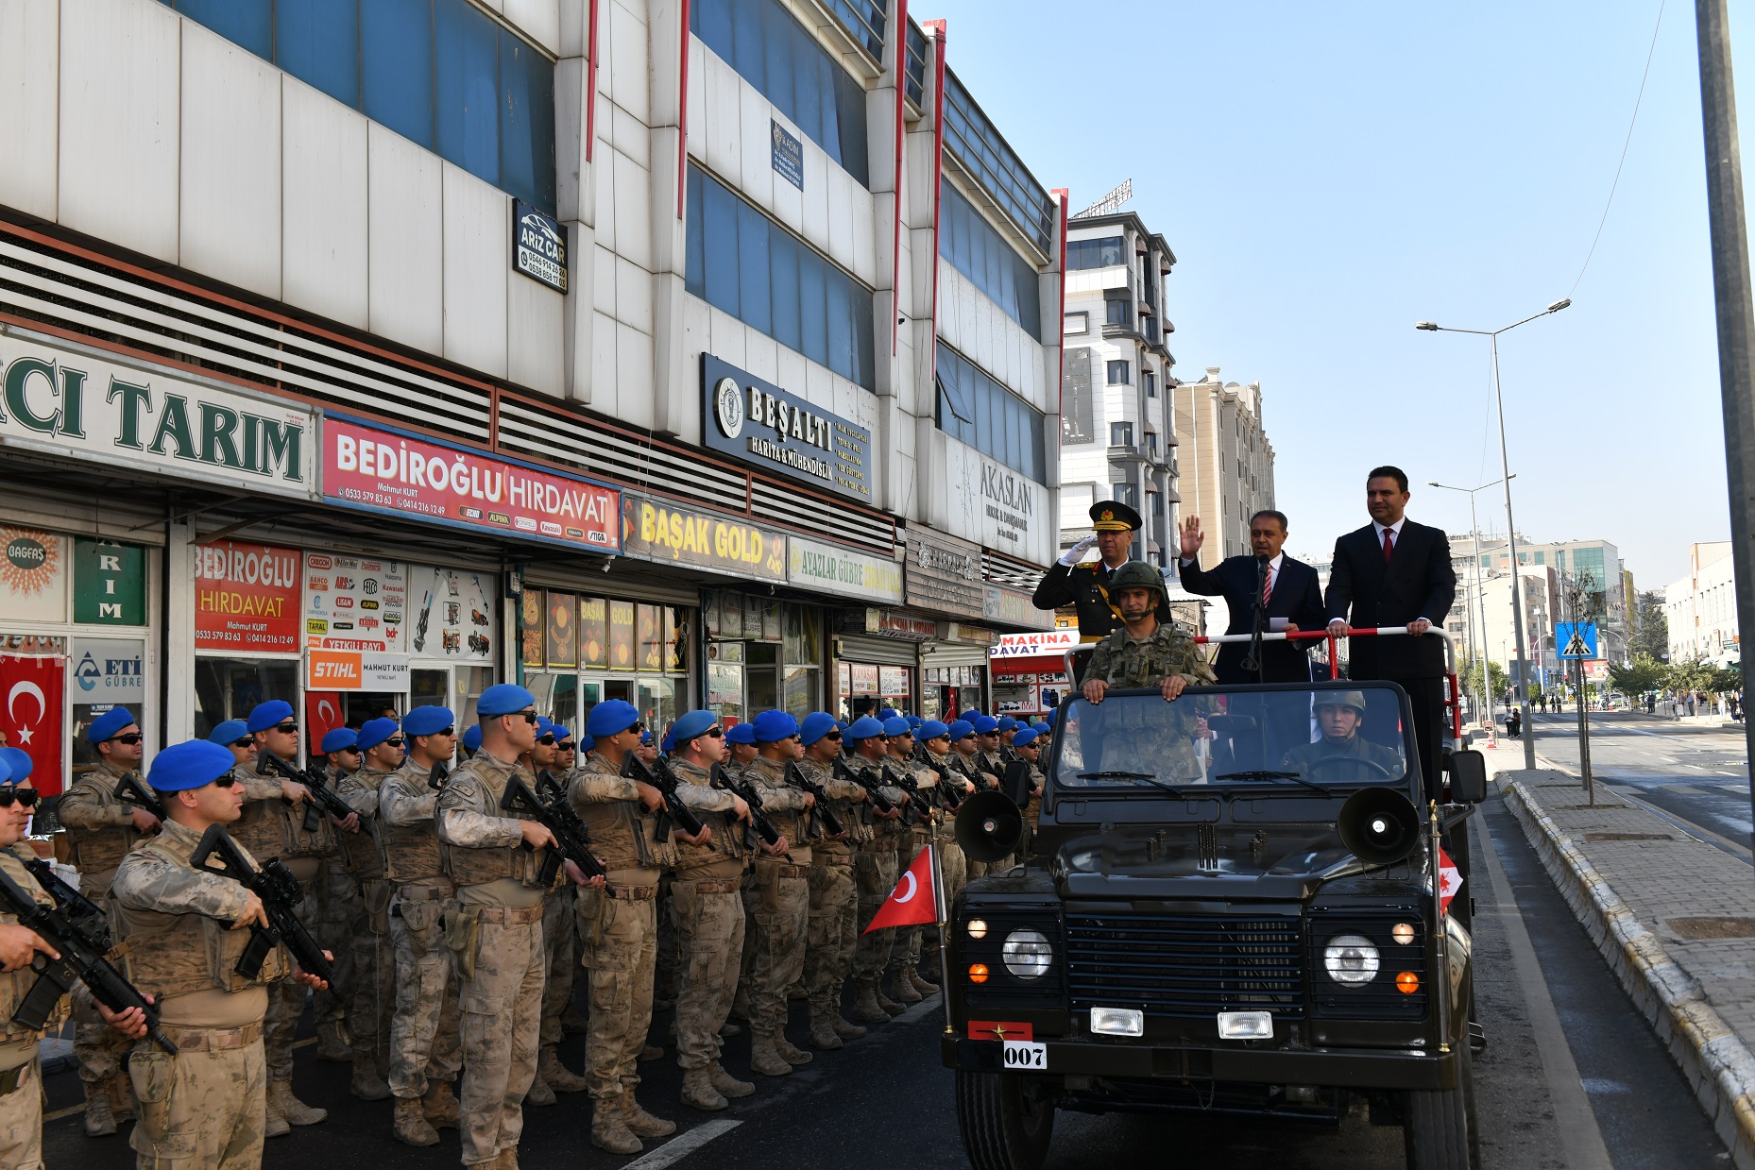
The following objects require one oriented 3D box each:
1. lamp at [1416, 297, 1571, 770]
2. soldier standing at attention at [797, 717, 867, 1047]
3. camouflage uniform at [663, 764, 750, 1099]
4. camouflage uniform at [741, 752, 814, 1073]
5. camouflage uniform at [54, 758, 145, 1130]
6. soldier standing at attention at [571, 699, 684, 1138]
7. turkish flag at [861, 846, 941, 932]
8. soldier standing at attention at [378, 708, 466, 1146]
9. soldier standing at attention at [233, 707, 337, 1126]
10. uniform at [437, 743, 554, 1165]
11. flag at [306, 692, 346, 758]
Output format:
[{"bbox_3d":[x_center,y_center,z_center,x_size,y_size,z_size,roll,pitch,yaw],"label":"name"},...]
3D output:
[{"bbox_3d":[14.632,-1.021,38.269,3.450,10.500,0.350,-4,-5,23],"label":"lamp"},{"bbox_3d":[-0.183,1.588,9.131,0.540,1.780,0.600,-3,-5,18],"label":"soldier standing at attention"},{"bbox_3d":[-0.745,1.593,7.718,0.400,1.550,0.500,-4,-5,26],"label":"camouflage uniform"},{"bbox_3d":[-0.480,1.647,8.416,0.400,1.540,0.500,-4,-5,26],"label":"camouflage uniform"},{"bbox_3d":[-3.427,1.627,7.472,0.410,1.600,0.510,-4,-5,26],"label":"camouflage uniform"},{"bbox_3d":[-1.021,1.408,7.036,0.540,1.840,0.600,-3,-5,18],"label":"soldier standing at attention"},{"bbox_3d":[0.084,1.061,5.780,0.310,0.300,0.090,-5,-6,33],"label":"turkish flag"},{"bbox_3d":[-1.914,1.460,7.293,0.540,1.830,0.600,-3,-5,18],"label":"soldier standing at attention"},{"bbox_3d":[-2.614,1.467,7.427,0.460,1.860,0.540,-4,-5,26],"label":"soldier standing at attention"},{"bbox_3d":[-1.378,1.425,6.004,0.410,1.570,0.510,-4,-5,26],"label":"uniform"},{"bbox_3d":[-5.162,1.325,15.559,0.060,0.740,0.500,-3,-5,19],"label":"flag"}]

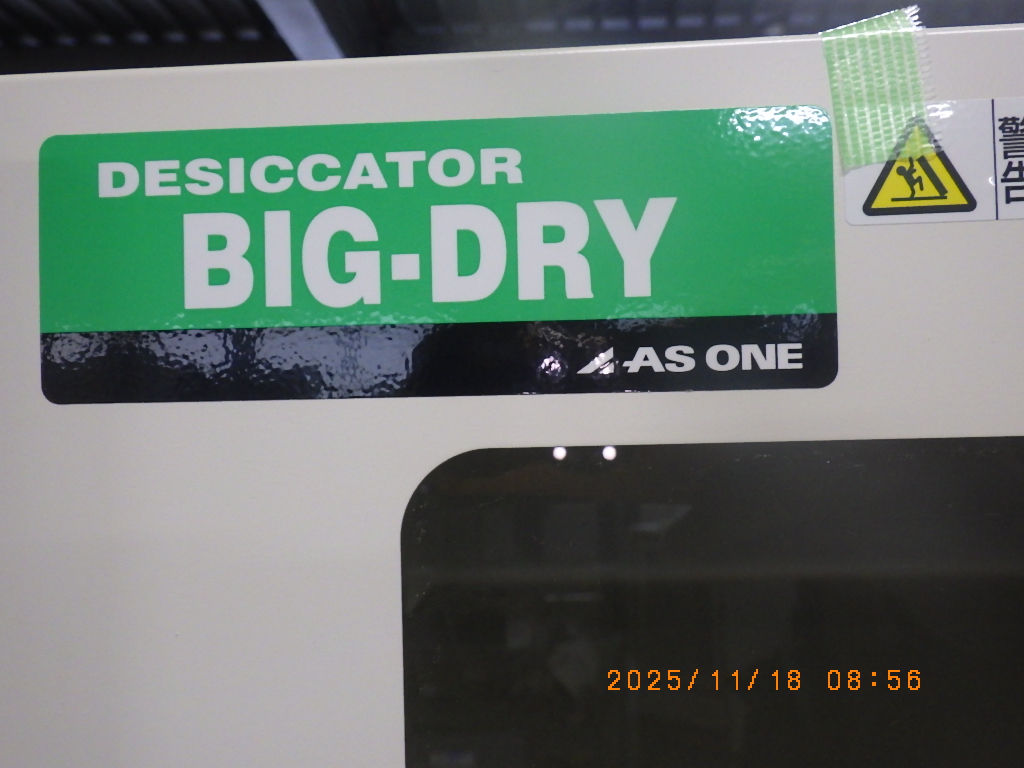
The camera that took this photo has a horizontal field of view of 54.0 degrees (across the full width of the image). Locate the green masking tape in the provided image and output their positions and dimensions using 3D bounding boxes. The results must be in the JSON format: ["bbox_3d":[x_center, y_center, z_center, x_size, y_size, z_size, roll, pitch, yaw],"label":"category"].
[{"bbox_3d":[0.057,-0.045,0.156,0.016,0.024,0.003,-7,-2,4],"label":"green masking tape"}]

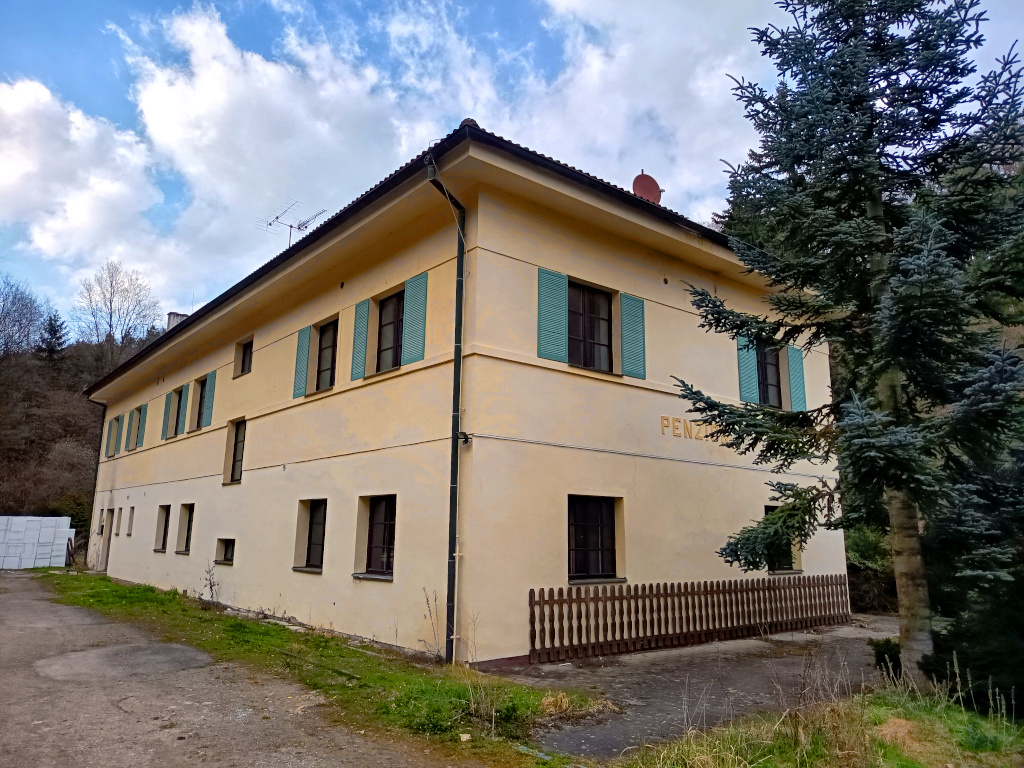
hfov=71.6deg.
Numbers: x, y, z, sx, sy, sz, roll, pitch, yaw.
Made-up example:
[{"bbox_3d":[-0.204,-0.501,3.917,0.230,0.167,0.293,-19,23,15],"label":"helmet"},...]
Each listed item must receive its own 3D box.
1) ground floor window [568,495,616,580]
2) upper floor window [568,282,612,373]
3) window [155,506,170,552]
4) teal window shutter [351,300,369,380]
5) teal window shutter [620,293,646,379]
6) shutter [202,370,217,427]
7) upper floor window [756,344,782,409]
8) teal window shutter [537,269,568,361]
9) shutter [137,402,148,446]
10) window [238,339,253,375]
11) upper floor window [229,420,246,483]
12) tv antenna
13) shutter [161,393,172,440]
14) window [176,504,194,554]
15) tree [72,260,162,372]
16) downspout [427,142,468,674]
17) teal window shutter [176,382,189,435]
[{"bbox_3d":[1.243,2.399,11.096,1.190,1.260,0.180,10,-15,-36],"label":"ground floor window"},{"bbox_3d":[1.231,-0.905,11.701,1.203,1.474,0.116,10,-15,-37],"label":"upper floor window"},{"bbox_3d":[-9.788,4.098,20.218,0.180,1.240,1.140,11,-16,-40],"label":"window"},{"bbox_3d":[-2.712,-0.784,12.705,0.050,1.440,0.570,11,-16,-40],"label":"teal window shutter"},{"bbox_3d":[2.088,-0.806,12.075,0.592,1.436,0.050,10,-15,-37],"label":"teal window shutter"},{"bbox_3d":[-7.938,0.408,18.583,0.050,1.445,0.640,11,-15,-39],"label":"shutter"},{"bbox_3d":[5.299,-0.197,14.841,1.215,1.474,0.116,10,-15,-37],"label":"upper floor window"},{"bbox_3d":[0.648,-1.064,11.099,0.610,1.440,0.050,10,-15,-36],"label":"teal window shutter"},{"bbox_3d":[-12.225,1.387,23.487,0.050,1.436,0.621,11,-15,-39],"label":"shutter"},{"bbox_3d":[-6.405,-0.628,17.324,0.180,0.900,1.140,11,-16,-40],"label":"window"},{"bbox_3d":[-6.439,1.592,16.842,0.180,1.500,1.150,11,-16,-40],"label":"upper floor window"},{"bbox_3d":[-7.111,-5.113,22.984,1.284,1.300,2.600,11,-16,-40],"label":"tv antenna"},{"bbox_3d":[-10.396,0.977,21.391,0.050,1.440,0.600,11,-16,-40],"label":"shutter"},{"bbox_3d":[-8.459,3.810,18.650,0.272,1.300,1.125,11,-15,-39],"label":"window"},{"bbox_3d":[-40.107,-6.744,72.000,8.500,11.300,8.500,7,-14,-29],"label":"tree"},{"bbox_3d":[-0.982,0.184,9.740,0.669,6.868,0.097,11,-15,-39],"label":"downspout"},{"bbox_3d":[-9.310,0.720,20.165,0.050,1.440,0.600,11,-16,-40],"label":"teal window shutter"}]

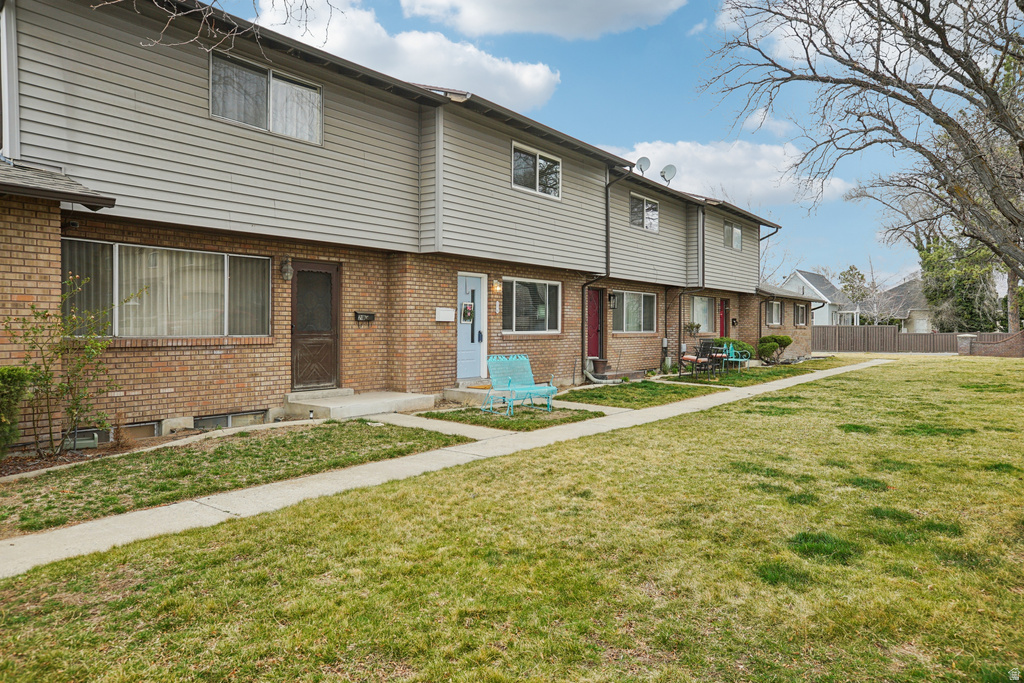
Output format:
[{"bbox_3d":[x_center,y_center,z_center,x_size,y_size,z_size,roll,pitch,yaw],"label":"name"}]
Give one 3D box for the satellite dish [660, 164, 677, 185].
[{"bbox_3d":[4.819,-5.127,21.900,0.500,0.650,0.520,-1,2,-41],"label":"satellite dish"}]

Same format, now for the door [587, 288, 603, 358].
[{"bbox_3d":[2.156,-0.395,18.907,0.070,1.953,0.901,1,1,36],"label":"door"}]

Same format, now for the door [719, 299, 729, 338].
[{"bbox_3d":[7.687,-0.495,25.981,0.100,2.050,0.950,1,2,36],"label":"door"}]

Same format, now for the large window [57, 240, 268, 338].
[{"bbox_3d":[-4.531,-0.641,9.524,0.100,1.184,2.955,1,1,36],"label":"large window"}]

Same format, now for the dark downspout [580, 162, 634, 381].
[{"bbox_3d":[2.220,-1.562,16.645,1.336,5.009,0.140,1,1,36],"label":"dark downspout"}]

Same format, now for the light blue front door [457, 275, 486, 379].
[{"bbox_3d":[-0.839,-0.282,13.882,0.070,1.994,0.911,1,1,36],"label":"light blue front door"}]

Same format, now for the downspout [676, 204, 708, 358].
[{"bbox_3d":[5.613,-1.748,22.312,0.720,5.050,0.360,1,2,36],"label":"downspout"}]

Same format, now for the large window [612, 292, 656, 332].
[{"bbox_3d":[3.635,-0.854,20.984,0.120,1.200,3.020,1,2,36],"label":"large window"}]

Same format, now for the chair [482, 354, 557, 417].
[{"bbox_3d":[0.096,0.684,11.433,0.931,0.880,0.870,-1,1,-34],"label":"chair"}]

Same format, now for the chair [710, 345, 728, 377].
[{"bbox_3d":[5.661,0.498,19.937,0.587,0.951,0.607,-1,2,-42],"label":"chair"}]

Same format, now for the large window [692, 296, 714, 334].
[{"bbox_3d":[6.372,-0.891,23.869,0.100,1.174,2.226,1,1,36],"label":"large window"}]

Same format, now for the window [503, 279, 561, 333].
[{"bbox_3d":[0.467,-0.762,15.859,0.120,1.200,2.440,1,2,36],"label":"window"}]

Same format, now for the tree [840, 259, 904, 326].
[{"bbox_3d":[30.236,-3.173,60.078,5.200,7.322,5.400,1,2,36],"label":"tree"}]

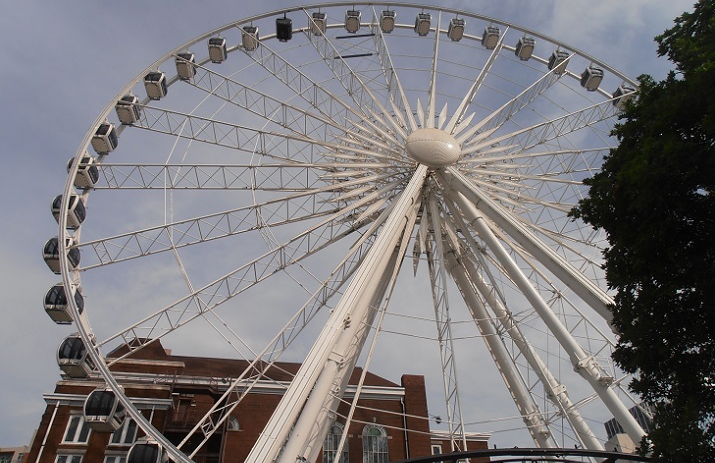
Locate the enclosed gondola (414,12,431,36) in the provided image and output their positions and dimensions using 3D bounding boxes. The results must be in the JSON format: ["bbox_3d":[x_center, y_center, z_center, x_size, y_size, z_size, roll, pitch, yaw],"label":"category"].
[{"bbox_3d":[7.927,-25.016,59.773,1.700,2.080,1.880,2,-39,-5],"label":"enclosed gondola"}]

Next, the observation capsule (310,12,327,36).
[{"bbox_3d":[-4.414,-24.194,57.742,1.700,2.080,1.880,2,-39,-5],"label":"observation capsule"}]

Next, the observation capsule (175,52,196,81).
[{"bbox_3d":[-17.326,-16.845,50.339,1.700,2.080,1.880,2,-39,-5],"label":"observation capsule"}]

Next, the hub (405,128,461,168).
[{"bbox_3d":[6.302,-6.970,41.164,4.516,4.516,1.704,2,-39,-5],"label":"hub"}]

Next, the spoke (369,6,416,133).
[{"bbox_3d":[3.609,-16.127,52.458,0.450,25.760,3.000,-4,-38,-9],"label":"spoke"}]

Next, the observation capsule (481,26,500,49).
[{"bbox_3d":[16.116,-23.493,60.266,1.803,1.917,1.761,2,-39,-5],"label":"observation capsule"}]

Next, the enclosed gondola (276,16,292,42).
[{"bbox_3d":[-8.271,-23.200,56.868,1.900,2.080,1.620,2,-39,-4],"label":"enclosed gondola"}]

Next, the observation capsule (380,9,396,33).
[{"bbox_3d":[3.702,-25.594,60.600,1.803,1.917,1.761,2,-39,-5],"label":"observation capsule"}]

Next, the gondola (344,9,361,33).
[{"bbox_3d":[-0.584,-25.312,59.918,1.803,1.917,1.761,2,-39,-5],"label":"gondola"}]

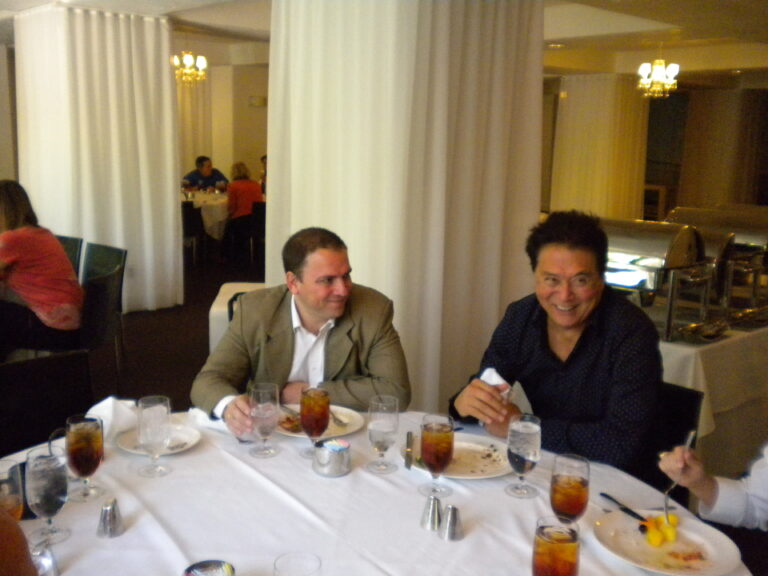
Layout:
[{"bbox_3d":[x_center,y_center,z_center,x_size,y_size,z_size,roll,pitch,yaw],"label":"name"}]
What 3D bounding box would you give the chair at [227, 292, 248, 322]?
[{"bbox_3d":[-0.523,0.402,3.877,0.460,0.820,0.550,1,10,-6],"label":"chair"}]

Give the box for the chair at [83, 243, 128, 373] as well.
[{"bbox_3d":[-2.047,0.125,5.174,0.480,0.810,0.520,11,14,42],"label":"chair"}]

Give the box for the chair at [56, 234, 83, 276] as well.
[{"bbox_3d":[-2.440,0.077,5.397,0.460,0.820,0.560,6,11,24],"label":"chair"}]

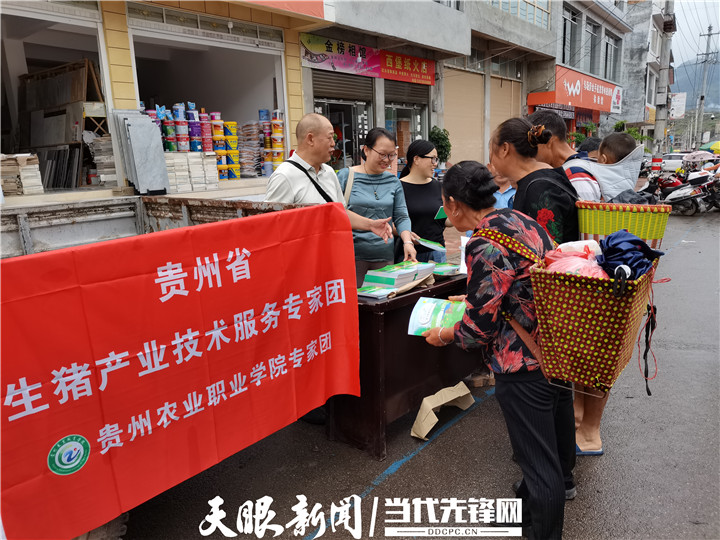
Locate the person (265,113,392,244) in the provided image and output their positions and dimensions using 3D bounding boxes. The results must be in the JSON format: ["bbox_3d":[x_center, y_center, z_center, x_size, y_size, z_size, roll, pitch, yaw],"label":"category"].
[{"bbox_3d":[-0.169,0.038,2.786,0.520,1.635,0.520,-12,15,-39],"label":"person"}]

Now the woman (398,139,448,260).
[{"bbox_3d":[0.400,-0.020,3.289,0.460,1.495,0.420,-12,15,-39],"label":"woman"}]

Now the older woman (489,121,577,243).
[{"bbox_3d":[0.865,0.094,2.500,0.540,1.560,0.460,6,14,34],"label":"older woman"}]

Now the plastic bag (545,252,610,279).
[{"bbox_3d":[0.747,0.002,1.856,0.220,0.130,0.200,7,15,39],"label":"plastic bag"}]

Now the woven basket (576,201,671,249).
[{"bbox_3d":[1.177,-0.093,2.382,0.360,0.410,0.370,6,15,35],"label":"woven basket"}]

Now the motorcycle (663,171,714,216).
[{"bbox_3d":[6.558,-1.677,11.148,1.800,1.080,0.720,0,12,12],"label":"motorcycle"}]

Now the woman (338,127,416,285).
[{"bbox_3d":[0.112,0.040,2.901,0.480,1.560,0.420,-8,13,-24],"label":"woman"}]

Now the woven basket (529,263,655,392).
[{"bbox_3d":[0.838,0.173,1.934,0.350,0.420,0.390,7,15,39],"label":"woven basket"}]

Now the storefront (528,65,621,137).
[{"bbox_3d":[9.598,-6.556,24.404,1.800,4.035,9.760,7,15,38],"label":"storefront"}]

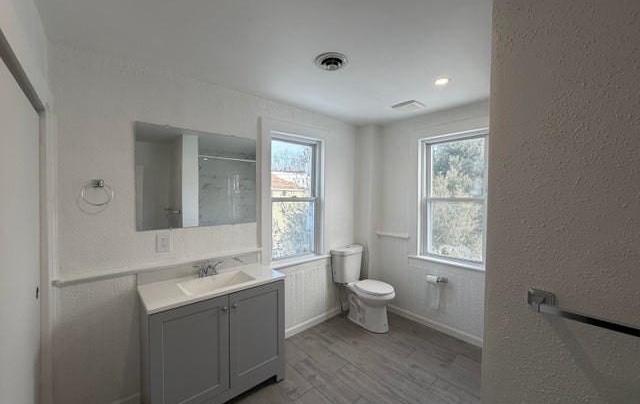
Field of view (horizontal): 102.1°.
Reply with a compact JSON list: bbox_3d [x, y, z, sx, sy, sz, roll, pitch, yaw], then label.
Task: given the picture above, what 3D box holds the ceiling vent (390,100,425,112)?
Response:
[{"bbox_3d":[0.864,-0.926,2.525,0.236,0.028,0.241,-2,3,-41],"label":"ceiling vent"}]

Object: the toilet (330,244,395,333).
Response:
[{"bbox_3d":[0.501,0.982,2.913,0.398,0.810,0.707,-2,3,-41],"label":"toilet"}]

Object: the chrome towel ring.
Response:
[{"bbox_3d":[-1.404,-0.059,1.634,0.152,0.167,0.071,-2,3,-41],"label":"chrome towel ring"}]

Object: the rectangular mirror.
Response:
[{"bbox_3d":[-0.928,-0.185,2.087,0.910,0.759,0.014,-2,3,-41],"label":"rectangular mirror"}]

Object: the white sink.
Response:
[{"bbox_3d":[-0.750,0.645,1.904,0.477,0.125,0.291,-2,3,-41],"label":"white sink"}]

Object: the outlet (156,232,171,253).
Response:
[{"bbox_3d":[-1.154,0.303,1.909,0.084,0.136,0.010,-2,3,-41],"label":"outlet"}]

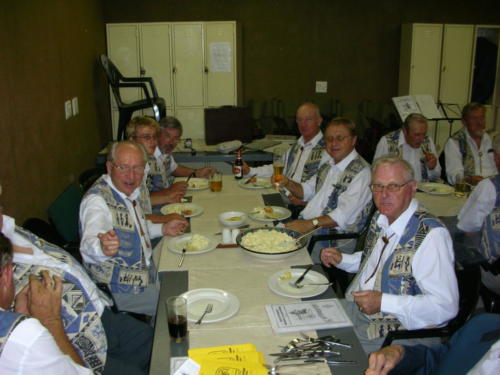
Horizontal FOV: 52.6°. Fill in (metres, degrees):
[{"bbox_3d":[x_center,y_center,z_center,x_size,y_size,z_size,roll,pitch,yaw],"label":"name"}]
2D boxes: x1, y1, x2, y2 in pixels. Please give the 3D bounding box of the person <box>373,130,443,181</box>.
[{"bbox_3d":[1.120,0.069,3.693,0.530,1.220,0.720,-2,19,-7],"label":"person"}]

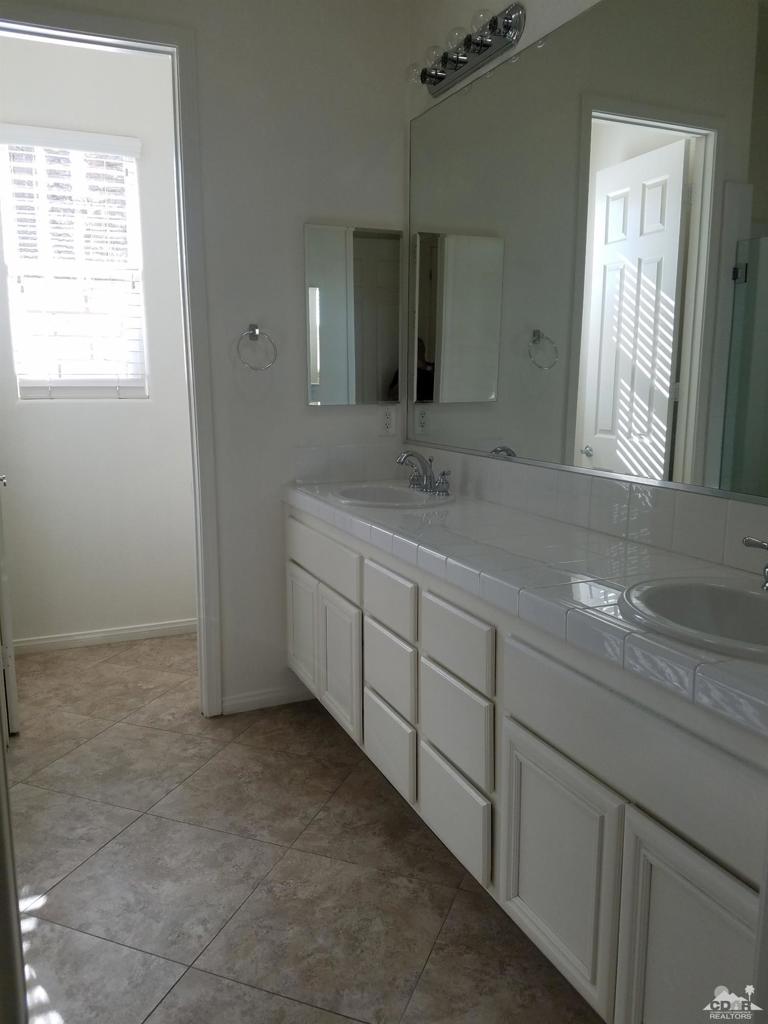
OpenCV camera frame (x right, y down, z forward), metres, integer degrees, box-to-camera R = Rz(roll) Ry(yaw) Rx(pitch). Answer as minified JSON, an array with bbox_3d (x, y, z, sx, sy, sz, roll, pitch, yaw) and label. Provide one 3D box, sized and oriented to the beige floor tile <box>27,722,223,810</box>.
[{"bbox_3d":[-0.872,0.872,2.663,0.487,0.010,0.487,4,11,20],"label":"beige floor tile"}]

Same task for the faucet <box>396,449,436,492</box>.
[{"bbox_3d":[0.119,-0.147,2.798,0.150,0.150,0.058,-5,11,-24],"label":"faucet"}]

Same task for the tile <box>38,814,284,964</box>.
[{"bbox_3d":[-0.581,0.981,2.044,0.487,0.010,0.487,4,11,20],"label":"tile"}]

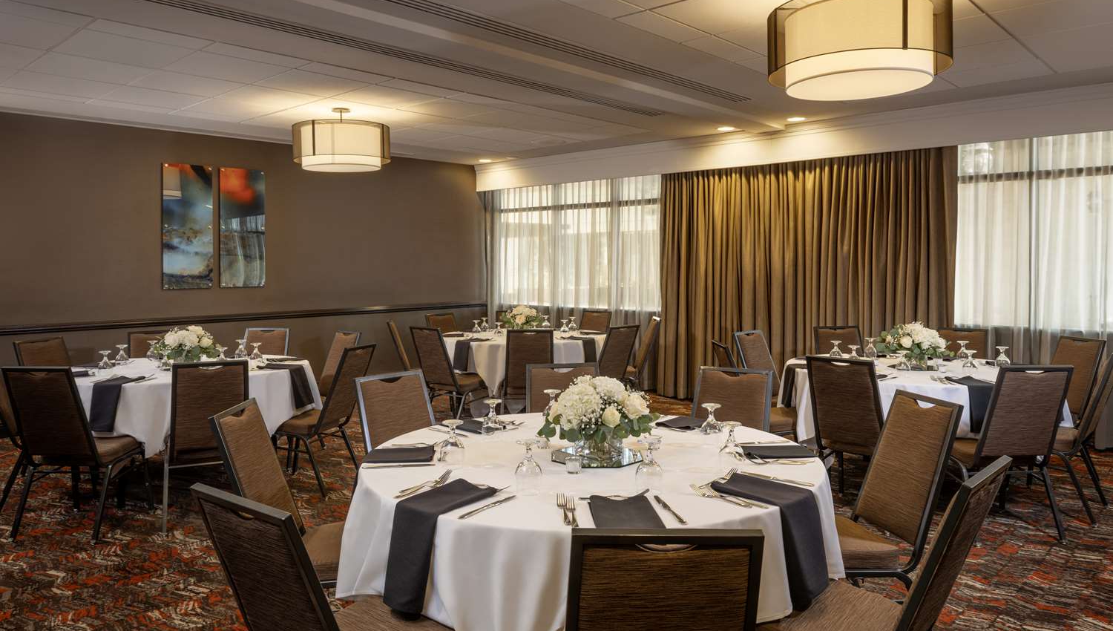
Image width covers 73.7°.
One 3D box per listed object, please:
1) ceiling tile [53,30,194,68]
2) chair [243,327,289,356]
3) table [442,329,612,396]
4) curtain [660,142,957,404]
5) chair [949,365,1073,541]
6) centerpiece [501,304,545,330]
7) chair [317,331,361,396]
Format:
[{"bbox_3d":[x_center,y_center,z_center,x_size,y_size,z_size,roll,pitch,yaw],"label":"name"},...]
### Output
[{"bbox_3d":[-2.485,-1.522,4.290,0.605,0.020,0.605,4,6,44],"label":"ceiling tile"},{"bbox_3d":[-2.361,0.592,5.681,0.450,0.930,0.620,0,4,6],"label":"chair"},{"bbox_3d":[-0.322,0.552,7.029,1.640,0.770,1.640,0,4,0],"label":"table"},{"bbox_3d":[2.154,-0.245,6.860,2.753,2.350,0.140,3,5,40],"label":"curtain"},{"bbox_3d":[2.416,0.705,4.070,0.450,0.930,0.620,0,4,-2],"label":"chair"},{"bbox_3d":[-0.318,0.040,6.964,0.420,0.290,0.400,0,4,0],"label":"centerpiece"},{"bbox_3d":[-1.824,0.605,5.502,0.620,0.930,0.450,-3,5,-42],"label":"chair"}]

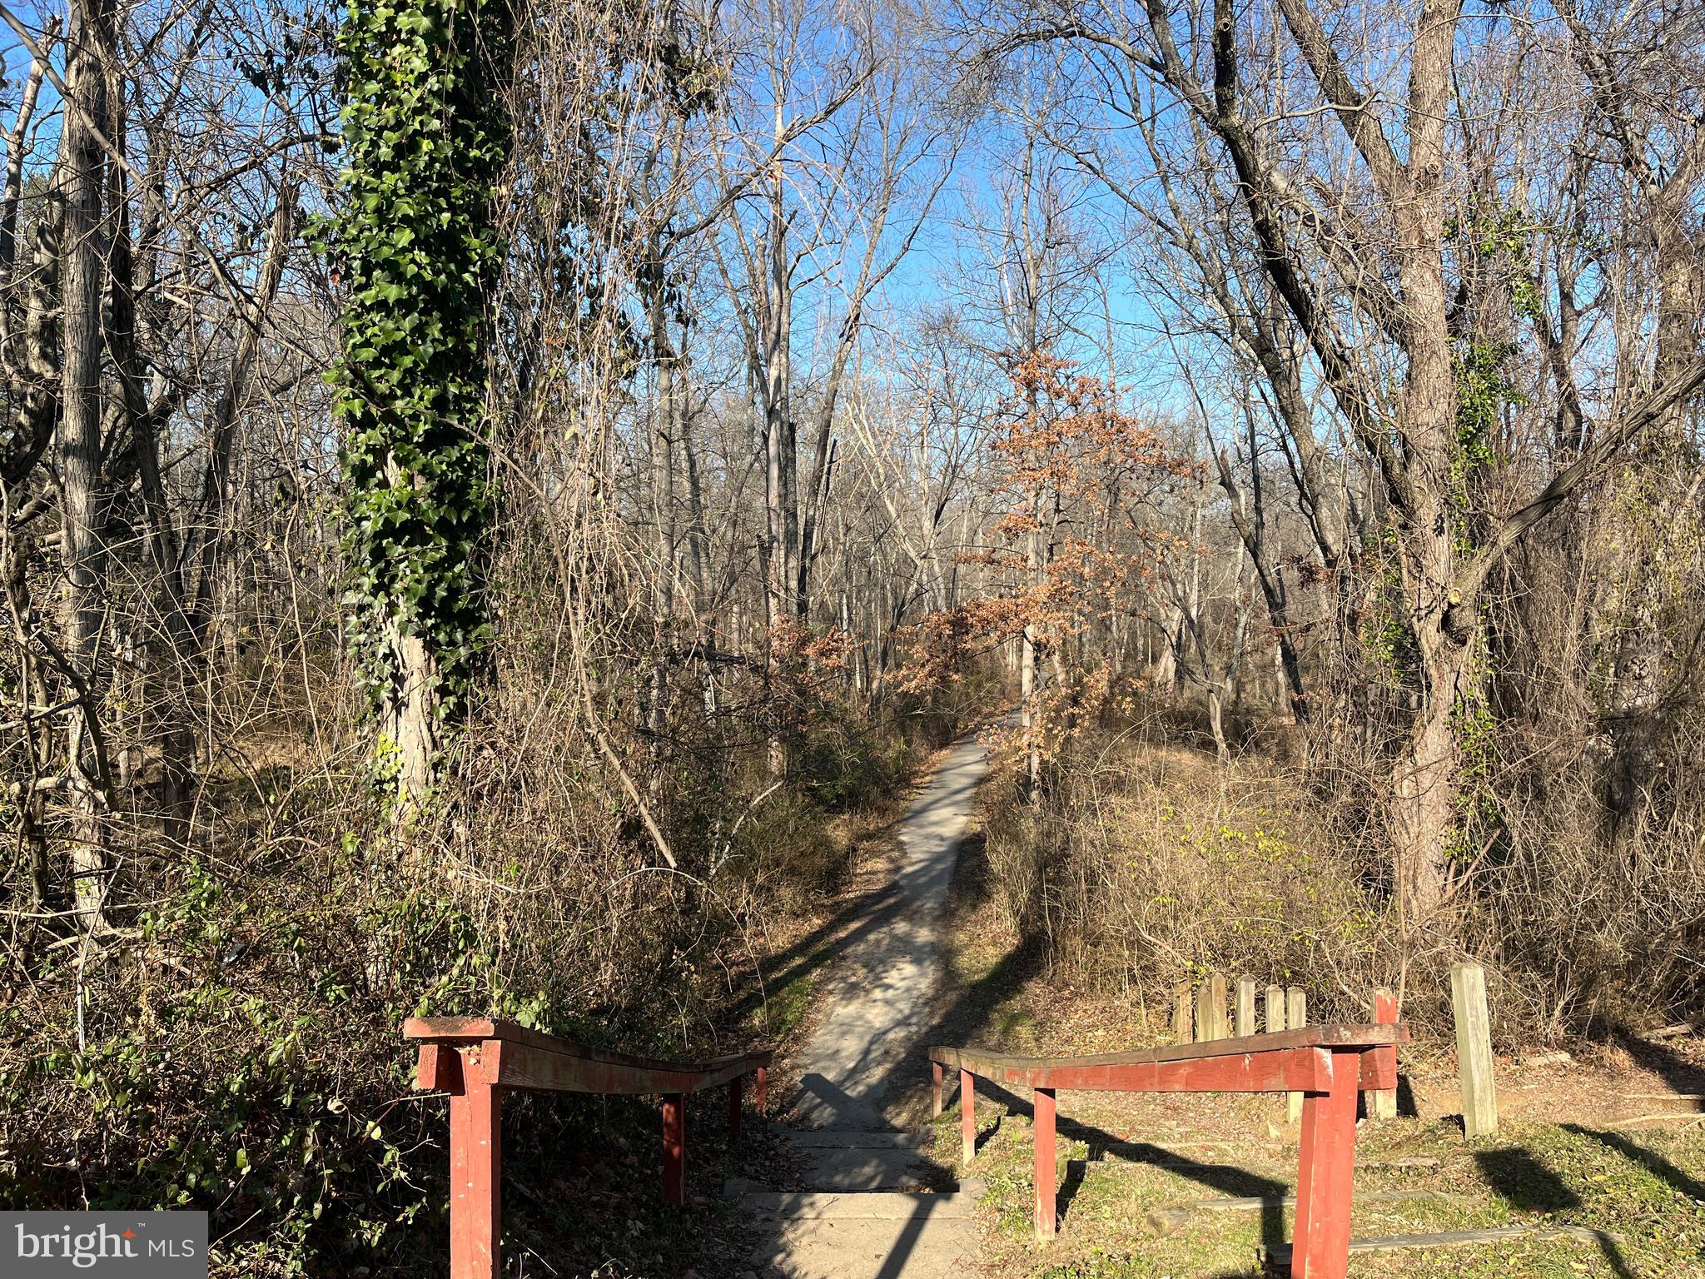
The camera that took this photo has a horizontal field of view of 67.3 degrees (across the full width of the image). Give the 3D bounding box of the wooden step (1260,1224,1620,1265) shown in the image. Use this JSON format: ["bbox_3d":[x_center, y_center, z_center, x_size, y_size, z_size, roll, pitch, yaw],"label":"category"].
[{"bbox_3d":[2.450,2.510,5.330,1.540,0.080,0.100,0,0,-6],"label":"wooden step"}]

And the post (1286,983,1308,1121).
[{"bbox_3d":[3.950,3.690,11.400,0.140,1.200,0.140,0,0,6],"label":"post"}]

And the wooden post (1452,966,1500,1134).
[{"bbox_3d":[4.000,2.650,8.250,0.140,1.100,0.140,-5,0,0],"label":"wooden post"}]

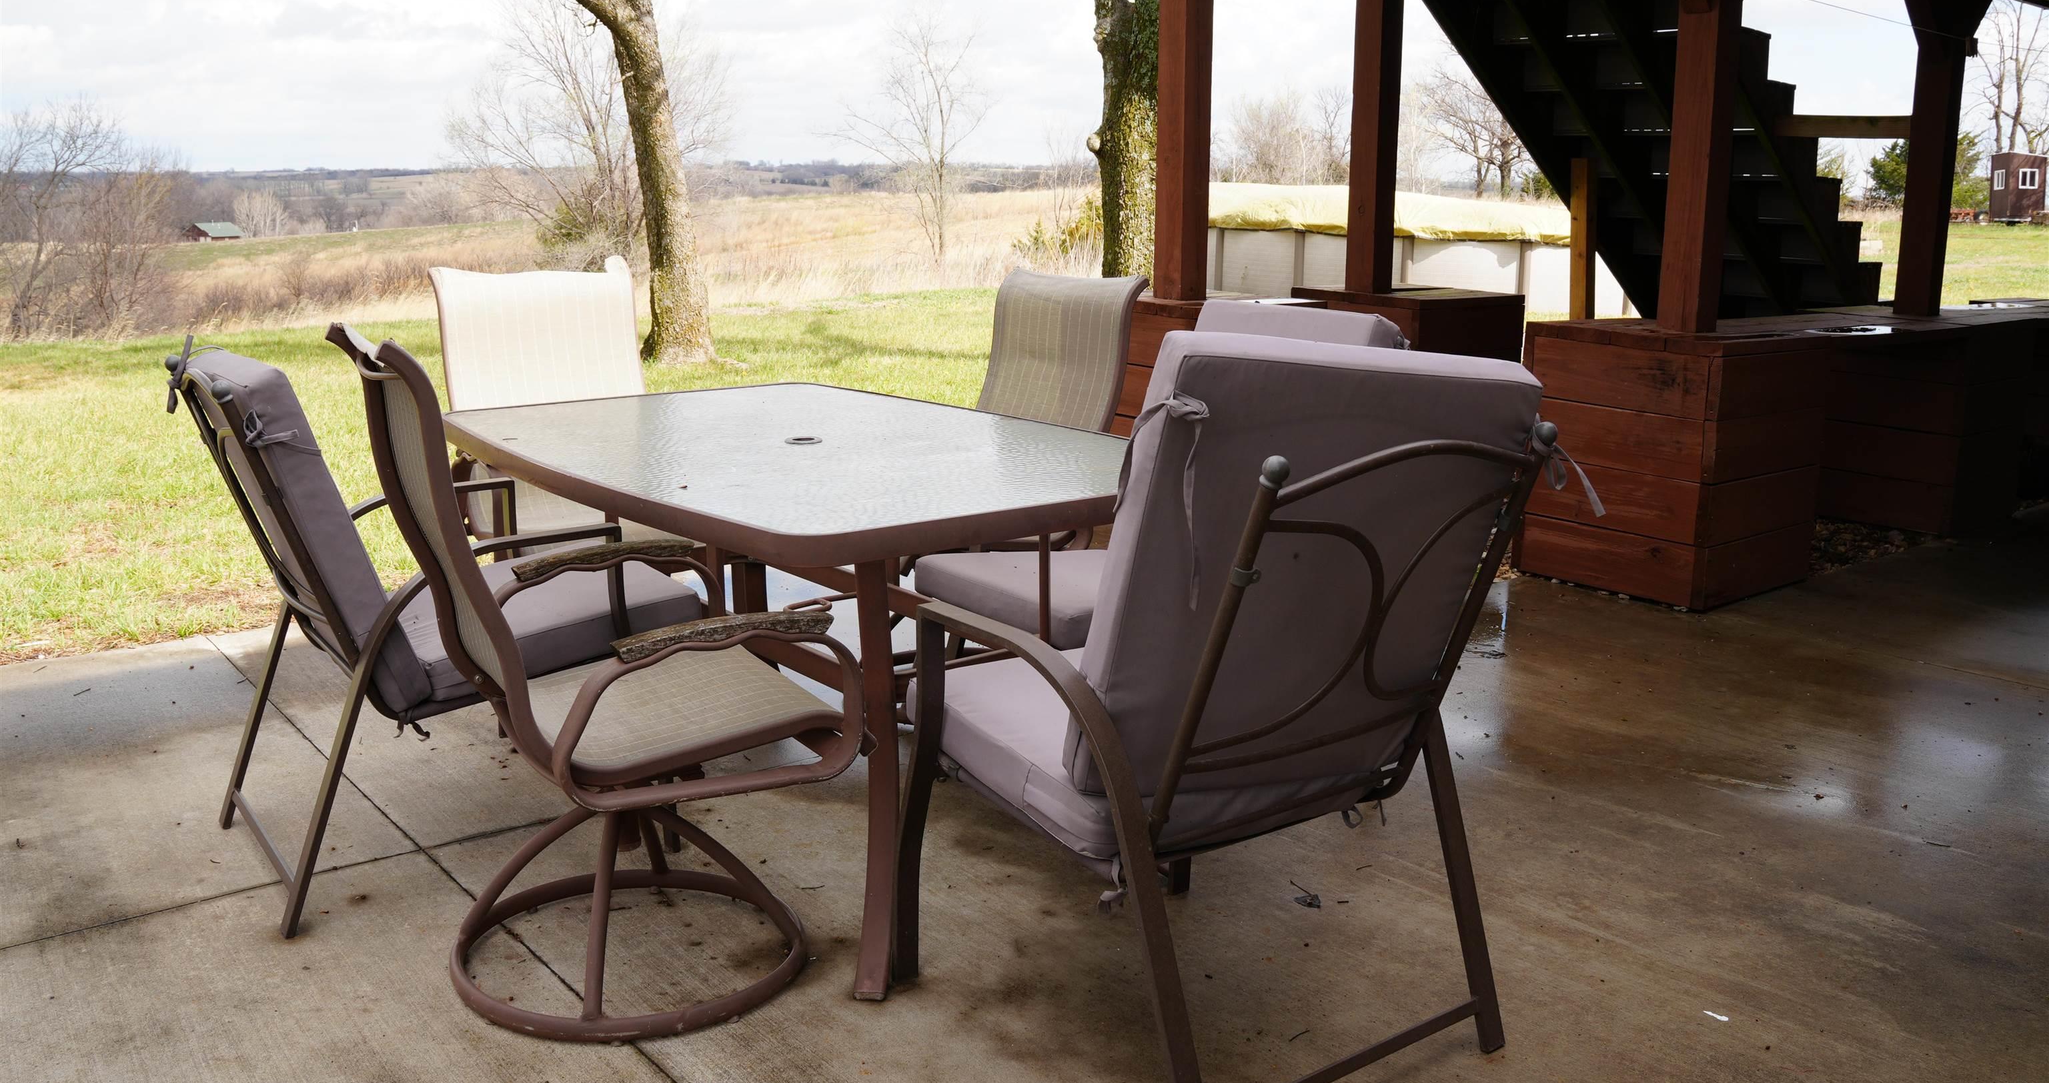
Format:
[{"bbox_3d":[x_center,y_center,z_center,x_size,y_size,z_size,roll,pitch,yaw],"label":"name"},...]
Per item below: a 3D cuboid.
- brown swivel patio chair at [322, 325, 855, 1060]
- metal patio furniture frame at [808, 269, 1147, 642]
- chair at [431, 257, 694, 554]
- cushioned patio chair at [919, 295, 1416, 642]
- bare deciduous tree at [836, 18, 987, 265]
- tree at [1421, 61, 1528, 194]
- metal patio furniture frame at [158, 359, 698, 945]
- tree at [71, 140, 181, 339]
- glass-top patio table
[{"bbox_3d":[-0.650,0.173,2.379,0.660,1.030,0.620,-8,15,-31],"label":"brown swivel patio chair"},{"bbox_3d":[-0.127,-0.075,3.478,0.660,1.030,0.620,-8,15,-33],"label":"metal patio furniture frame"},{"bbox_3d":[-1.118,-0.157,3.833,0.620,1.030,0.660,-8,15,-32],"label":"chair"},{"bbox_3d":[0.288,0.016,3.167,0.780,0.990,0.610,-8,15,-31],"label":"cushioned patio chair"},{"bbox_3d":[-1.969,-7.063,27.000,2.670,4.580,2.670,0,13,0],"label":"bare deciduous tree"},{"bbox_3d":[19.333,-17.478,65.000,5.420,6.090,5.420,0,13,0],"label":"tree"},{"bbox_3d":[-1.103,0.096,2.852,0.760,0.970,0.610,-9,16,-35],"label":"metal patio furniture frame"},{"bbox_3d":[-15.209,-5.094,26.000,1.840,3.250,1.840,0,13,0],"label":"tree"},{"bbox_3d":[-0.450,0.140,3.216,1.070,0.725,1.700,-10,16,-37],"label":"glass-top patio table"}]

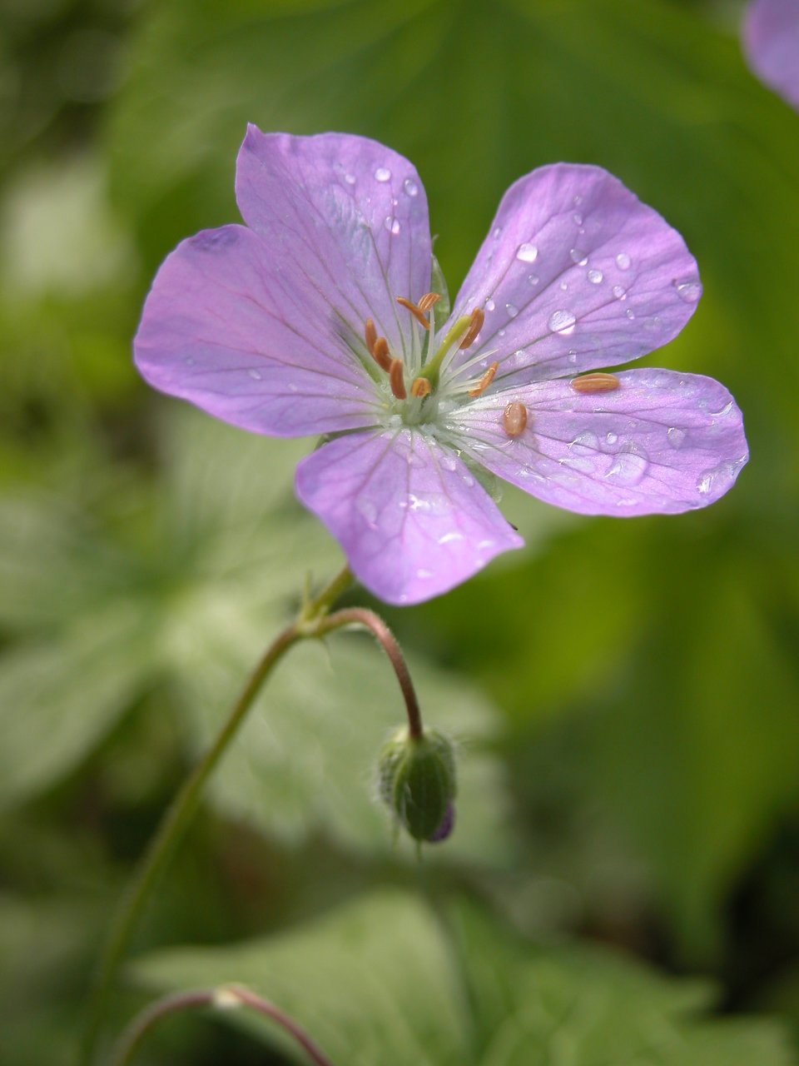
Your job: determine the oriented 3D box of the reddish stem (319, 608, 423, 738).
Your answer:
[{"bbox_3d":[-0.002,0.008,0.222,0.006,0.008,0.002,0,25,0],"label":"reddish stem"}]

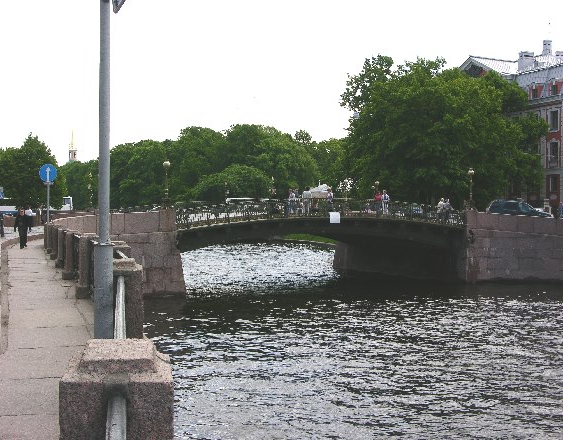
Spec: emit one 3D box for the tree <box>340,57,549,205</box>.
[{"bbox_3d":[16.152,-7.971,84.000,20.210,16.460,17.000,0,1,0],"label":"tree"}]

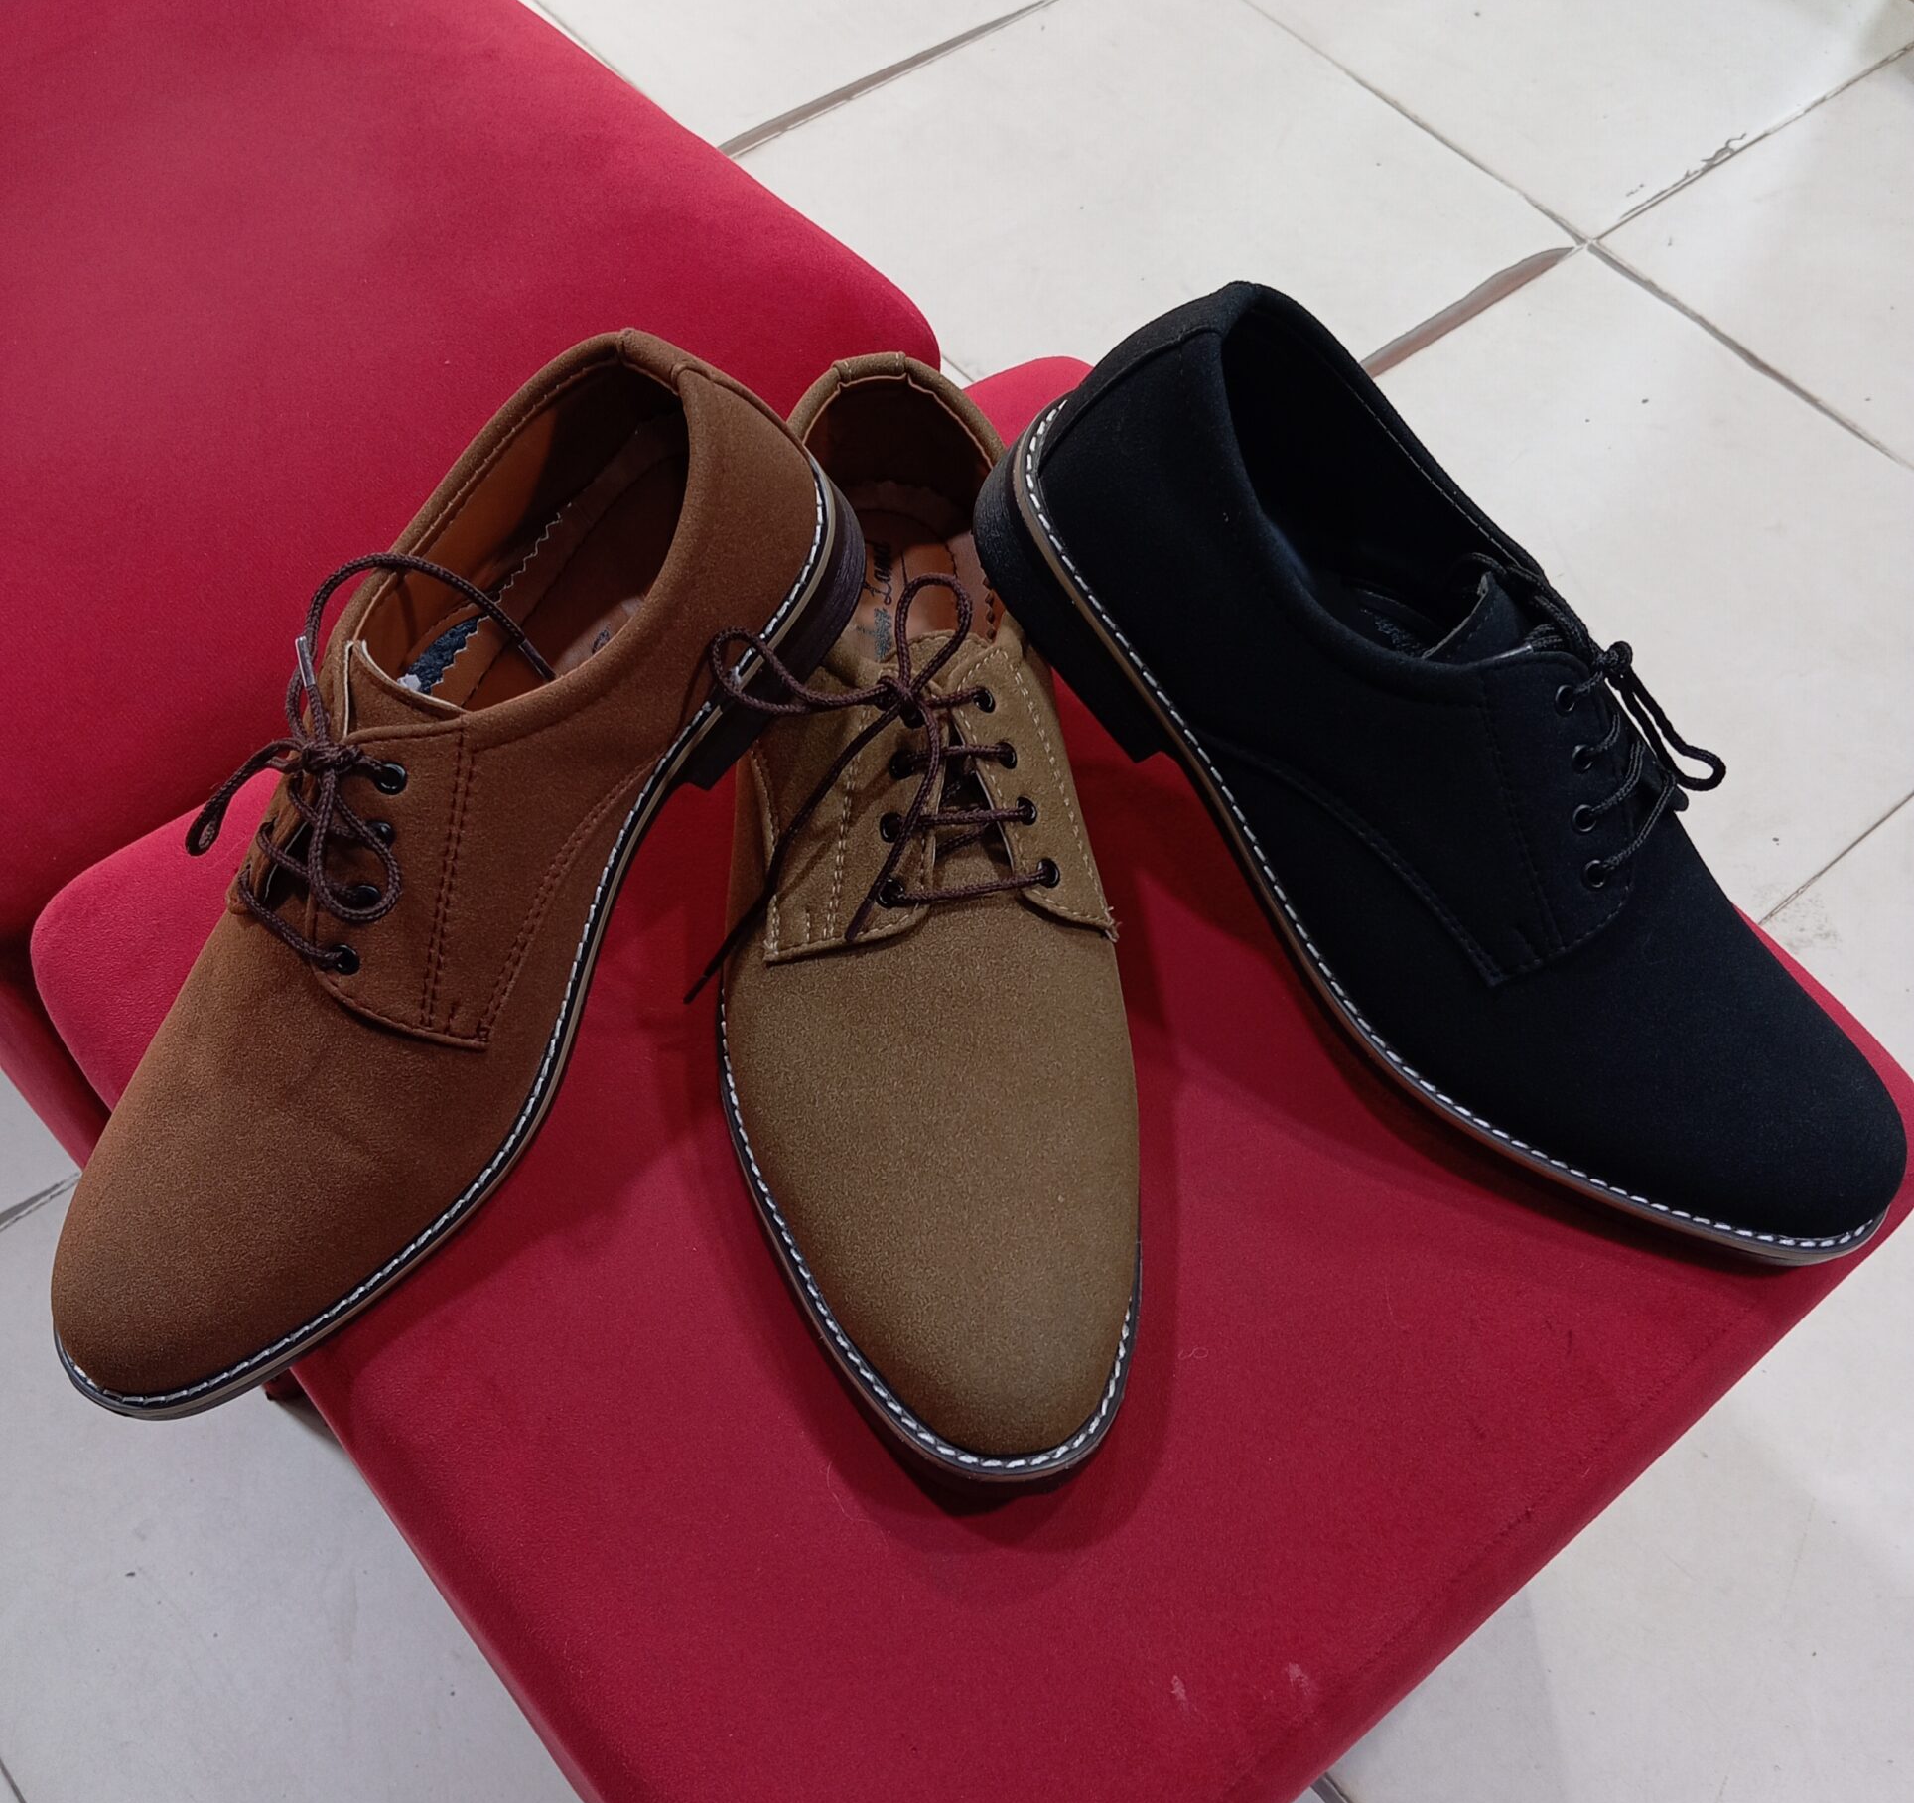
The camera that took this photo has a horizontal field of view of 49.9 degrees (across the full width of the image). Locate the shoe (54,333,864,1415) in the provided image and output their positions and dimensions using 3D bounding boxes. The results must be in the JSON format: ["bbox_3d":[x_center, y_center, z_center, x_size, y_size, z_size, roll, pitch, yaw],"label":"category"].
[{"bbox_3d":[-0.141,-0.010,0.506,0.108,0.112,0.300,34,83,18],"label":"shoe"}]

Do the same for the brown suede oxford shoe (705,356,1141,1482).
[{"bbox_3d":[-0.010,-0.008,0.533,0.108,0.112,0.300,-5,58,-11],"label":"brown suede oxford shoe"}]

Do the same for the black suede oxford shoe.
[{"bbox_3d":[0.138,-0.024,0.503,0.300,0.112,0.108,42,65,-2],"label":"black suede oxford shoe"}]

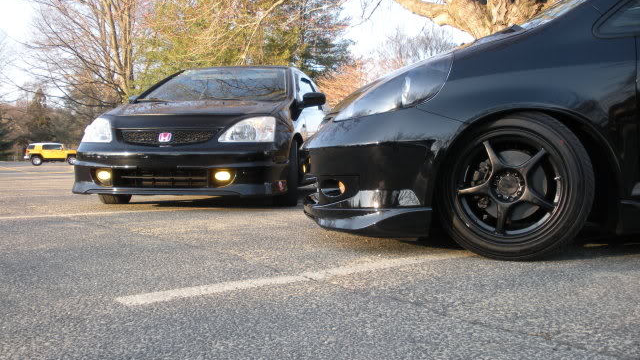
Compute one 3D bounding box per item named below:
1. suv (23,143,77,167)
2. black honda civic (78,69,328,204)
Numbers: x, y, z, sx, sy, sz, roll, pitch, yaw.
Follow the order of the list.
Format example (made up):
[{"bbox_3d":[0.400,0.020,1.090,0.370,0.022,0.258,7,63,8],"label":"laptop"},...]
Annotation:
[{"bbox_3d":[-21.909,-2.090,54.800,4.620,1.840,1.900,0,2,-22],"label":"suv"},{"bbox_3d":[-0.807,-0.523,6.731,1.730,1.390,4.210,1,2,9],"label":"black honda civic"}]

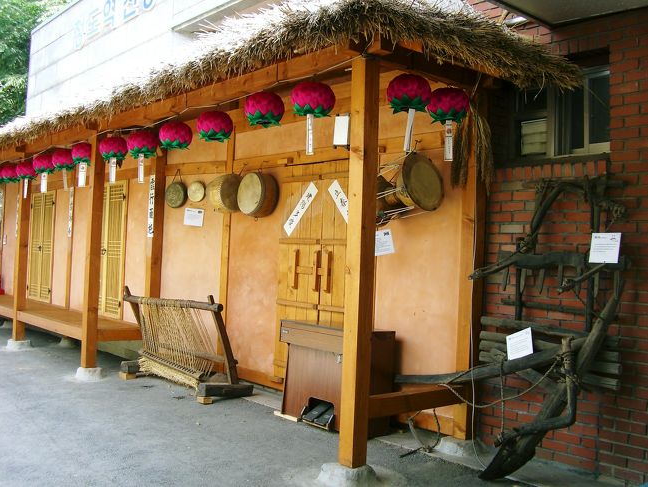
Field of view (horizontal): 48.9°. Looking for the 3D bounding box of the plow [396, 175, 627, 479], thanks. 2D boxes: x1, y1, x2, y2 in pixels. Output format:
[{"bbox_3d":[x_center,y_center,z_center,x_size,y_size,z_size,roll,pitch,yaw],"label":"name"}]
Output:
[{"bbox_3d":[1.068,0.526,4.416,0.580,1.780,1.420,3,-2,-41],"label":"plow"}]

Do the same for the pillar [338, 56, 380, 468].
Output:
[{"bbox_3d":[0.217,0.115,4.344,0.115,2.449,0.122,3,-2,-39],"label":"pillar"}]

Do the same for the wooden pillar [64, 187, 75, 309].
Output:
[{"bbox_3d":[-3.578,0.054,10.124,0.100,1.740,0.150,3,-1,-40],"label":"wooden pillar"}]

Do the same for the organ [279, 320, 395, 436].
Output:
[{"bbox_3d":[0.077,1.022,5.569,0.414,0.773,0.886,3,-2,-39],"label":"organ"}]

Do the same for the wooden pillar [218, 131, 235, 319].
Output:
[{"bbox_3d":[-0.944,0.056,7.187,0.118,2.344,0.133,3,-2,-42],"label":"wooden pillar"}]

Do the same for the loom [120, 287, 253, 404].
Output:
[{"bbox_3d":[-1.345,0.942,6.812,0.520,0.930,1.660,3,-2,-41],"label":"loom"}]

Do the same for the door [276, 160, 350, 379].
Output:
[{"bbox_3d":[-0.016,0.268,6.071,0.069,1.935,1.202,3,-2,-42],"label":"door"}]

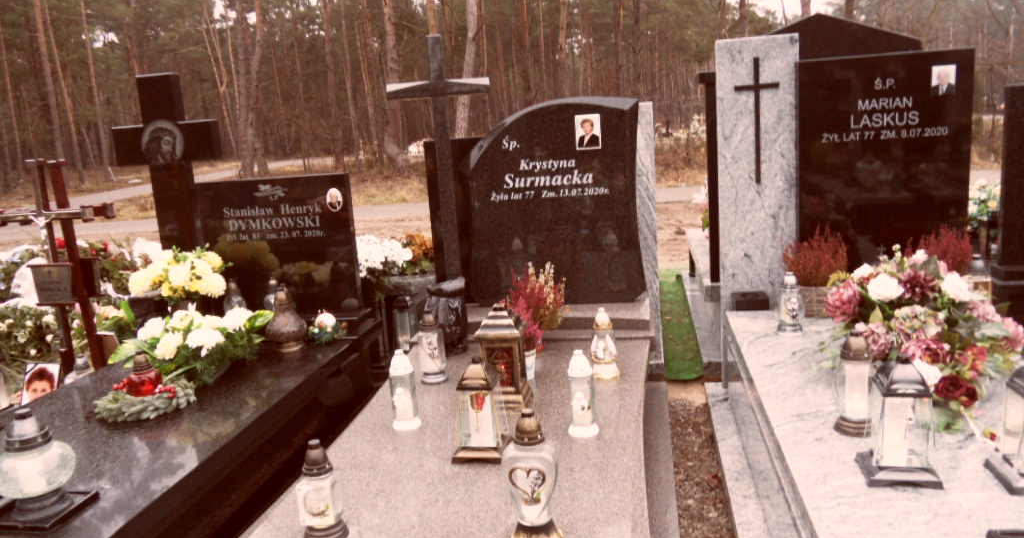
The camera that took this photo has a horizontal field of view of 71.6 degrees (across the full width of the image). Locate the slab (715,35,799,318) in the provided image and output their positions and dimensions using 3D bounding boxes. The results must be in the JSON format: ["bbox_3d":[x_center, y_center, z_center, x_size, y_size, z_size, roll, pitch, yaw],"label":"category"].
[{"bbox_3d":[1.021,-0.300,2.970,0.310,1.276,0.090,-2,11,10],"label":"slab"}]

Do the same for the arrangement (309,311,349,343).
[{"bbox_3d":[-0.853,0.271,3.273,0.165,0.130,0.140,-2,12,11],"label":"arrangement"}]

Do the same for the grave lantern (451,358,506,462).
[{"bbox_3d":[-0.091,0.364,1.883,0.130,0.258,0.126,-2,11,10],"label":"grave lantern"}]

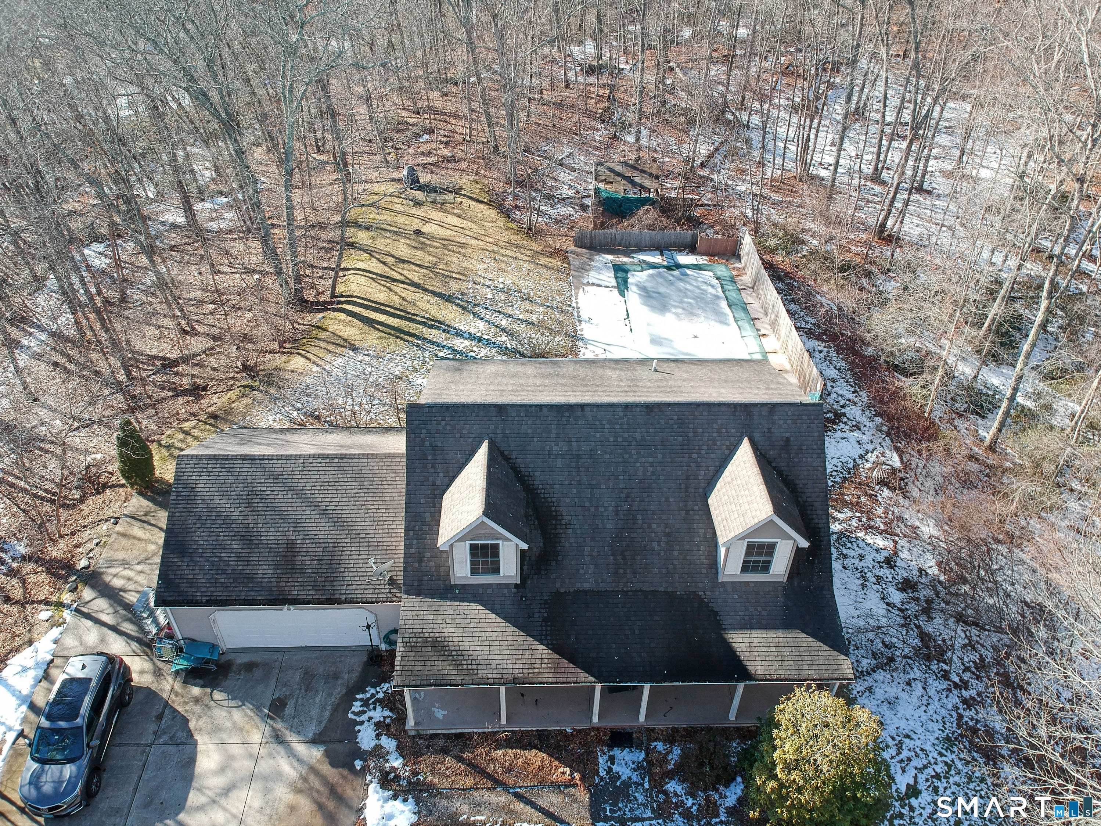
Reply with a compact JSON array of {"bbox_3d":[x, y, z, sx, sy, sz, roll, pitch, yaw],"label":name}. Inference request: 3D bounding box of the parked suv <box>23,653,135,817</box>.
[{"bbox_3d":[-13.672,9.104,22.880,1.930,1.660,4.720,-2,38,-4],"label":"parked suv"}]

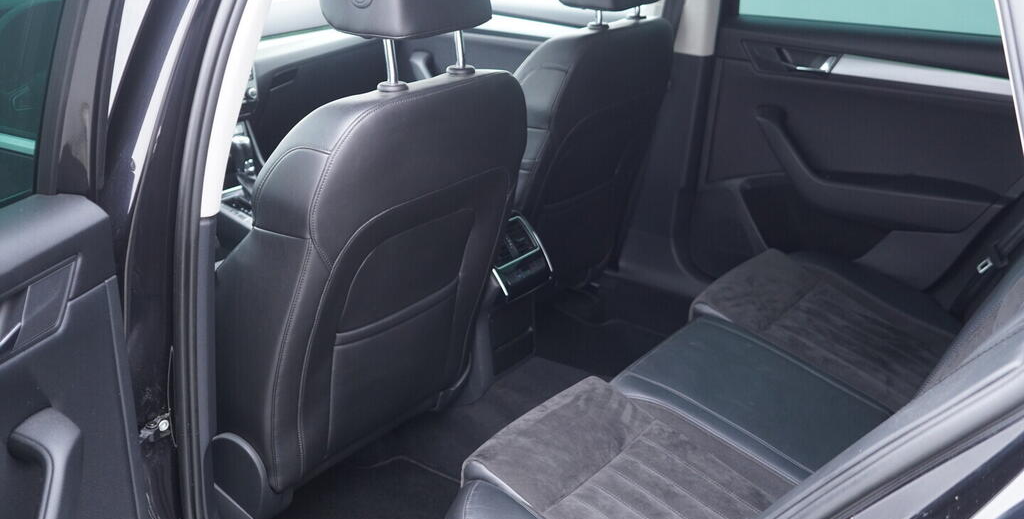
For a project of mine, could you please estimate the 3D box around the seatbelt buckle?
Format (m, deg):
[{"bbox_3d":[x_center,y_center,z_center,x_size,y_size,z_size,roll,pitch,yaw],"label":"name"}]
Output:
[{"bbox_3d":[0.977,0.004,2.086,0.020,0.067,0.047,15,47,-28],"label":"seatbelt buckle"}]

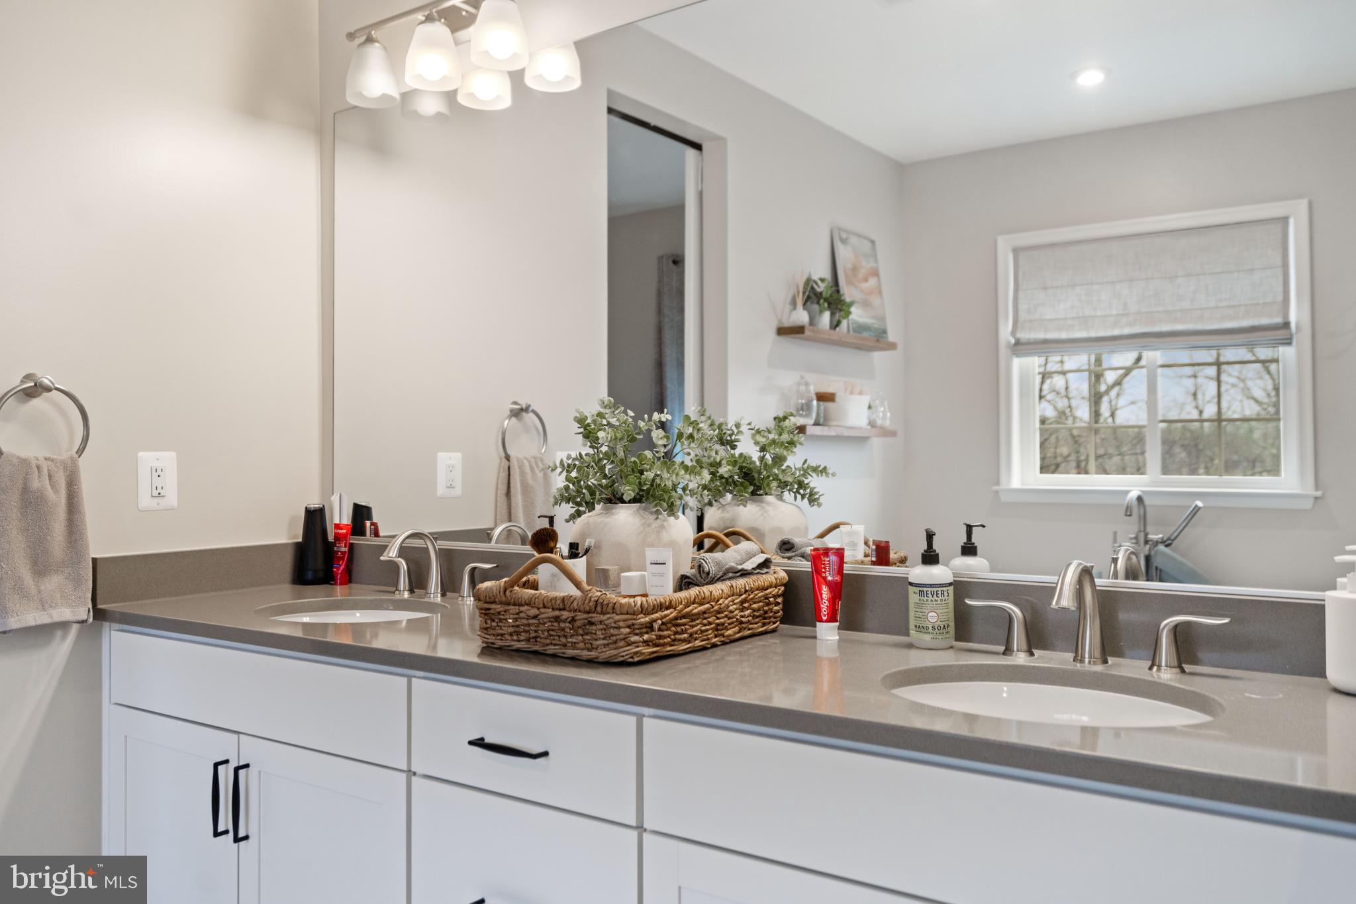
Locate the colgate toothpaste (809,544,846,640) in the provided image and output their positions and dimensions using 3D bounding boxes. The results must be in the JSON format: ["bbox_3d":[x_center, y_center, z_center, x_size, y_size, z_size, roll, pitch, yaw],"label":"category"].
[{"bbox_3d":[0.251,0.235,1.764,0.057,0.153,0.037,0,0,1],"label":"colgate toothpaste"}]

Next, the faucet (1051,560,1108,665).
[{"bbox_3d":[0.569,0.234,1.499,0.048,0.149,0.173,-1,0,37],"label":"faucet"}]

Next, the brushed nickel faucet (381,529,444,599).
[{"bbox_3d":[-0.561,0.238,2.248,0.050,0.148,0.165,-1,-1,35],"label":"brushed nickel faucet"}]

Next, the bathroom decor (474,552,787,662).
[{"bbox_3d":[-0.067,0.228,1.727,0.345,0.155,0.430,-1,-1,35],"label":"bathroom decor"}]

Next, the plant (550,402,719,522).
[{"bbox_3d":[-0.077,0.019,1.853,0.300,0.225,0.290,0,0,34],"label":"plant"}]

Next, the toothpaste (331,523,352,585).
[{"bbox_3d":[-0.810,0.245,2.552,0.056,0.152,0.036,0,0,26],"label":"toothpaste"}]

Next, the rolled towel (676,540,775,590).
[{"bbox_3d":[0.080,0.195,1.750,0.088,0.083,0.190,-1,-1,35],"label":"rolled towel"}]

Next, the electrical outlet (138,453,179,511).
[{"bbox_3d":[-1.111,0.061,2.251,0.009,0.123,0.082,-1,-1,35],"label":"electrical outlet"}]

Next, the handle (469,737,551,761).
[{"bbox_3d":[-0.247,0.431,1.532,0.137,0.013,0.029,0,0,34],"label":"handle"}]

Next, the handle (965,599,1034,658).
[{"bbox_3d":[0.494,0.269,1.620,0.105,0.081,0.047,0,0,30],"label":"handle"}]

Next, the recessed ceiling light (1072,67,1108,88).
[{"bbox_3d":[1.696,-1.540,4.330,0.170,0.030,0.170,-1,0,35],"label":"recessed ceiling light"}]

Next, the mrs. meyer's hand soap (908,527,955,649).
[{"bbox_3d":[0.395,0.209,1.643,0.068,0.187,0.070,0,-1,7],"label":"mrs. meyer's hand soap"}]

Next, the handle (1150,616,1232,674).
[{"bbox_3d":[0.709,0.268,1.462,0.105,0.081,0.047,-1,0,38],"label":"handle"}]

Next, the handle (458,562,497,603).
[{"bbox_3d":[-0.419,0.271,2.213,0.108,0.082,0.040,-1,-1,35],"label":"handle"}]

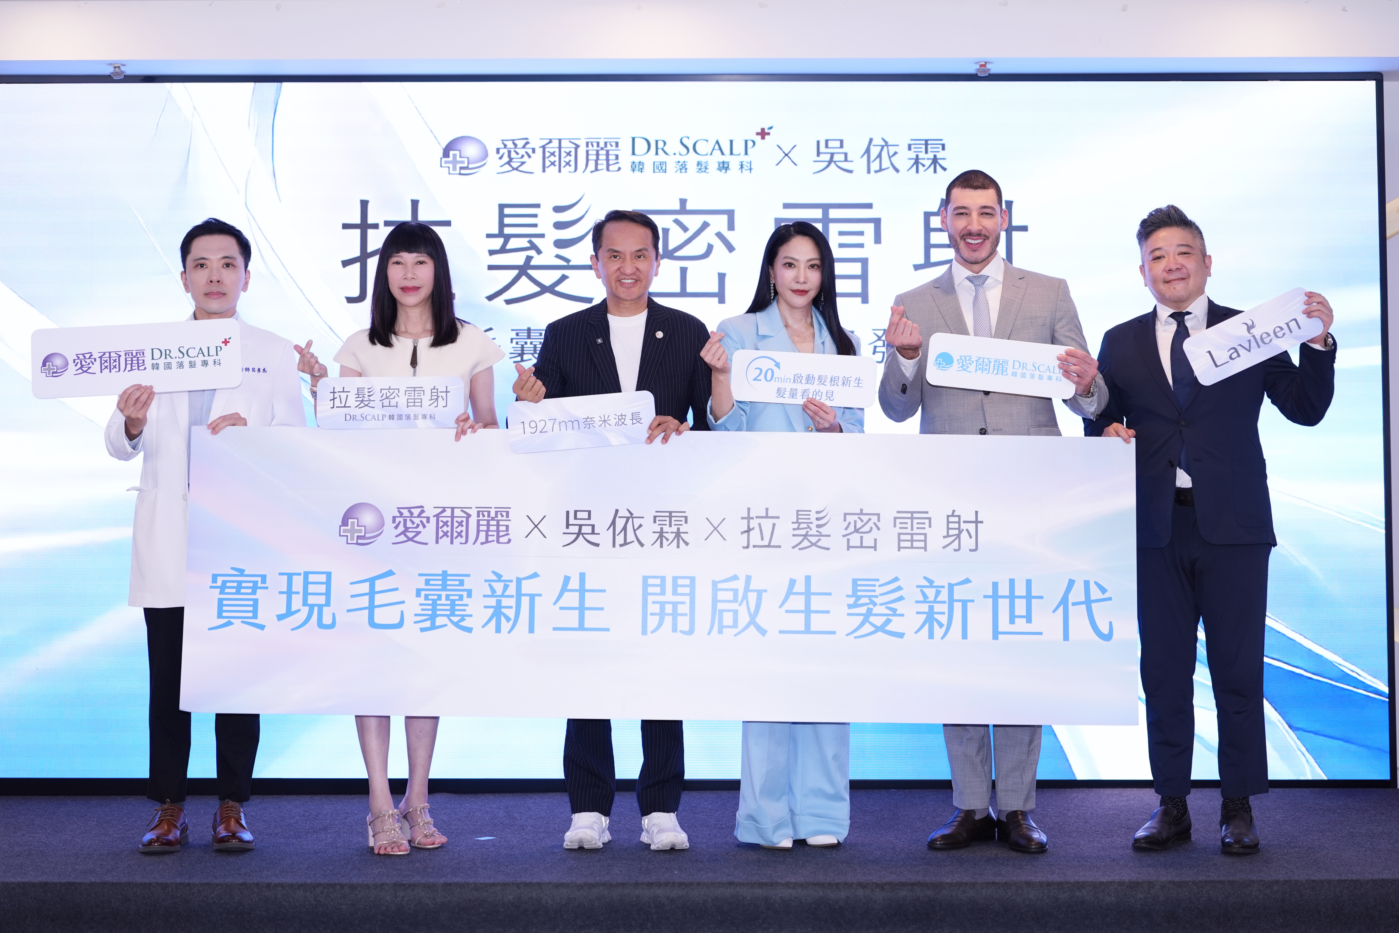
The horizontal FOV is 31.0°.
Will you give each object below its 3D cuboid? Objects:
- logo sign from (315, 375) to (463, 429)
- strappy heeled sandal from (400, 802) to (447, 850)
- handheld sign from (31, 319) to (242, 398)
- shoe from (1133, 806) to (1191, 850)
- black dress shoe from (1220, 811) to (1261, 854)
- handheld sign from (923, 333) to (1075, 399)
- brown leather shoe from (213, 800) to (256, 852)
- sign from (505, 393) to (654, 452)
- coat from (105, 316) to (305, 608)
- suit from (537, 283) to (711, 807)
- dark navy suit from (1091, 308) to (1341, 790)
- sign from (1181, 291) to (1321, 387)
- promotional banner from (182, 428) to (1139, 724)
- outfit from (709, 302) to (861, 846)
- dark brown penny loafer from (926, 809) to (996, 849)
[{"bbox_3d":[-0.811,-0.167,6.631,0.390,0.135,0.010,0,-8,-3],"label":"logo sign"},{"bbox_3d":[-0.736,0.952,6.702,0.090,0.108,0.225,2,-5,-23],"label":"strappy heeled sandal"},{"bbox_3d":[-1.478,-0.279,6.639,0.543,0.187,0.010,-2,-8,-11],"label":"handheld sign"},{"bbox_3d":[1.260,0.971,6.812,0.103,0.105,0.285,-3,-5,31],"label":"shoe"},{"bbox_3d":[1.430,0.963,6.705,0.105,0.105,0.290,-1,-4,9],"label":"black dress shoe"},{"bbox_3d":[0.788,-0.266,6.638,0.385,0.135,0.010,5,-8,5],"label":"handheld sign"},{"bbox_3d":[-1.232,0.944,6.654,0.107,0.116,0.290,1,-5,-17],"label":"brown leather shoe"},{"bbox_3d":[-0.307,-0.115,6.570,0.384,0.138,0.012,-5,-7,-1],"label":"sign"},{"bbox_3d":[-1.341,-0.013,6.850,0.530,0.795,0.400,1,-4,-8],"label":"coat"},{"bbox_3d":[-0.219,0.234,6.772,0.500,1.400,0.360,0,-4,-1],"label":"suit"},{"bbox_3d":[1.373,0.221,6.773,0.660,1.340,0.380,0,-4,7],"label":"dark navy suit"},{"bbox_3d":[1.449,-0.339,6.620,0.372,0.138,0.012,-25,-4,14],"label":"sign"},{"bbox_3d":[-0.100,0.280,6.570,2.476,0.747,0.012,1,-8,0],"label":"promotional banner"},{"bbox_3d":[0.230,0.281,6.778,0.420,1.460,0.370,0,-4,-3],"label":"outfit"},{"bbox_3d":[0.699,0.959,6.716,0.105,0.100,0.295,-3,-5,31],"label":"dark brown penny loafer"}]

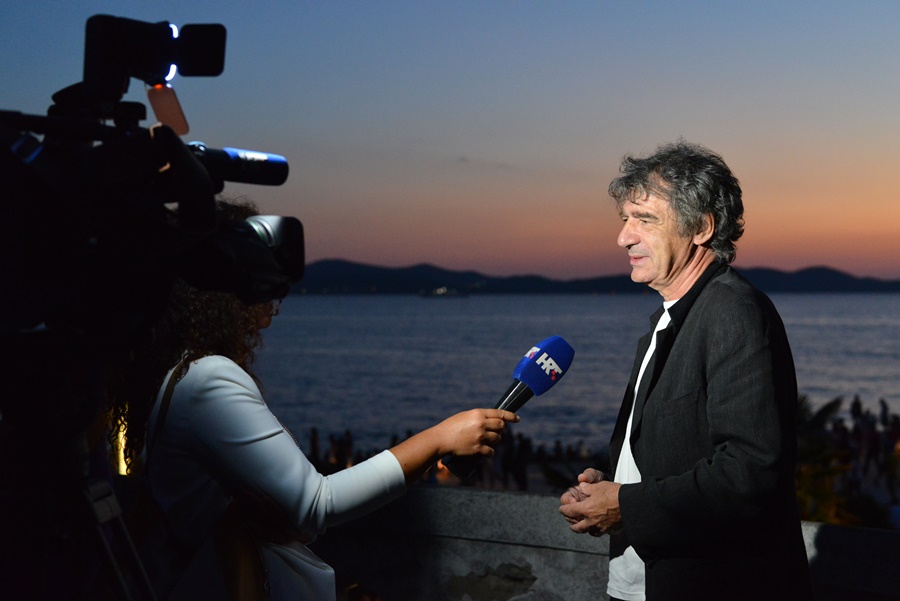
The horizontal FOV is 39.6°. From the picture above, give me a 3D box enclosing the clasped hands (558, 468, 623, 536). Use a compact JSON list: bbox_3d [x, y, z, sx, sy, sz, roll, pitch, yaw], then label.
[{"bbox_3d":[0.265,0.380,2.350,0.125,0.125,0.140,0,0,-16],"label":"clasped hands"}]

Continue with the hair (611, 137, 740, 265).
[{"bbox_3d":[0.435,-0.187,2.400,0.252,0.232,0.205,0,0,-14],"label":"hair"}]

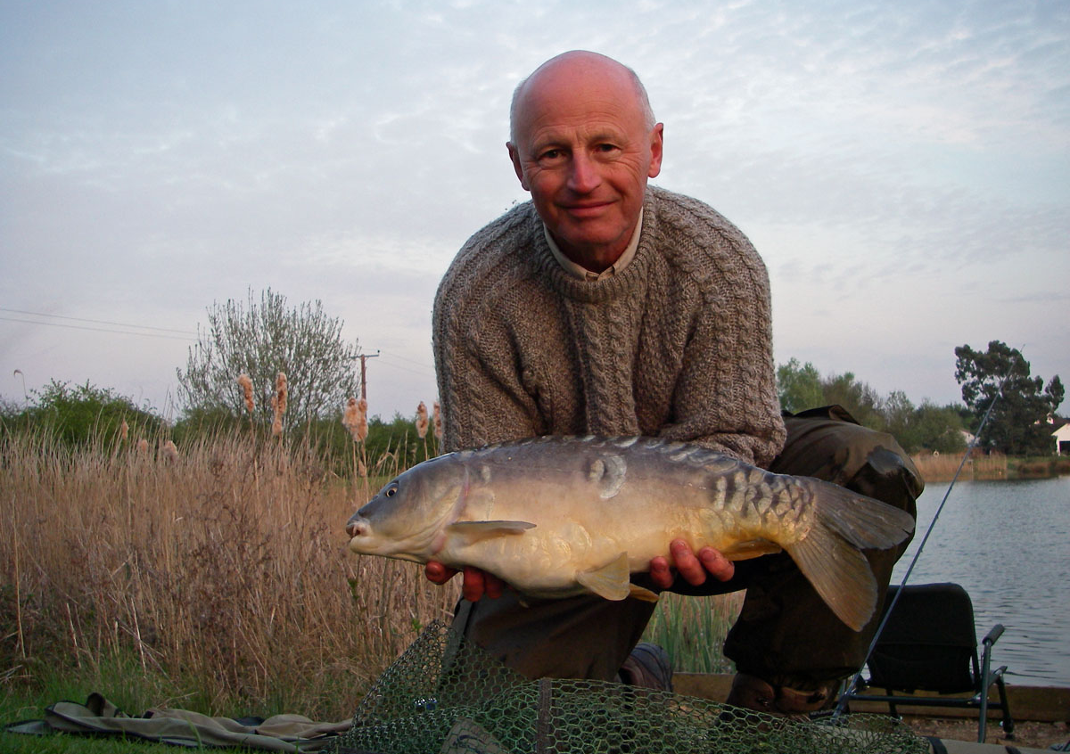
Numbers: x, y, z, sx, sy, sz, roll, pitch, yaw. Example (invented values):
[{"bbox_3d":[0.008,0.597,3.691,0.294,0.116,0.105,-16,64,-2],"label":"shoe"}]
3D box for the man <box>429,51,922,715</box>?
[{"bbox_3d":[0.180,0.095,1.600,0.640,0.940,0.880,-1,-5,-3],"label":"man"}]

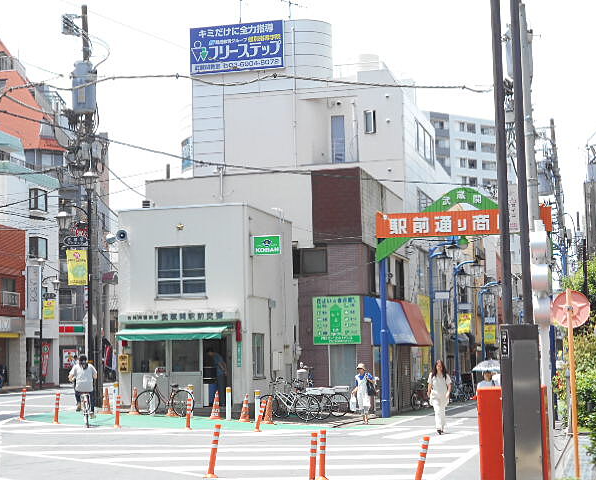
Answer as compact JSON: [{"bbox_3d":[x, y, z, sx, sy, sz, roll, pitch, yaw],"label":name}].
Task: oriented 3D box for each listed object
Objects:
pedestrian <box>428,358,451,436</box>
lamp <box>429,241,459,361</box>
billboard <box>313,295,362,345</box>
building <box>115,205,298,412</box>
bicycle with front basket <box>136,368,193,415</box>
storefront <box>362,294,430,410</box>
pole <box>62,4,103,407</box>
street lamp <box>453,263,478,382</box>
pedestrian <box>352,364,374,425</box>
[{"bbox_3d":[3.009,3.353,26.075,0.520,1.591,0.380,-1,-5,2],"label":"pedestrian"},{"bbox_3d":[5.548,2.939,46.173,1.120,6.023,0.600,-3,-6,14],"label":"lamp"},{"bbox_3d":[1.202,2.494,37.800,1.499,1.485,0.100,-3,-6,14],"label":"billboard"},{"bbox_3d":[-2.749,2.216,37.401,3.820,5.825,4.900,-3,-6,14],"label":"building"},{"bbox_3d":[-3.629,4.168,33.359,1.740,1.200,0.560,-3,-6,20],"label":"bicycle with front basket"},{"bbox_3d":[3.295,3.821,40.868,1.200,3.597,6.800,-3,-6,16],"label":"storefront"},{"bbox_3d":[-6.960,-1.203,39.718,1.100,13.149,0.850,-4,-6,14],"label":"pole"},{"bbox_3d":[7.665,3.839,55.164,1.120,5.832,0.600,-3,-6,14],"label":"street lamp"},{"bbox_3d":[1.609,3.768,29.870,0.540,1.483,0.400,-2,-6,12],"label":"pedestrian"}]

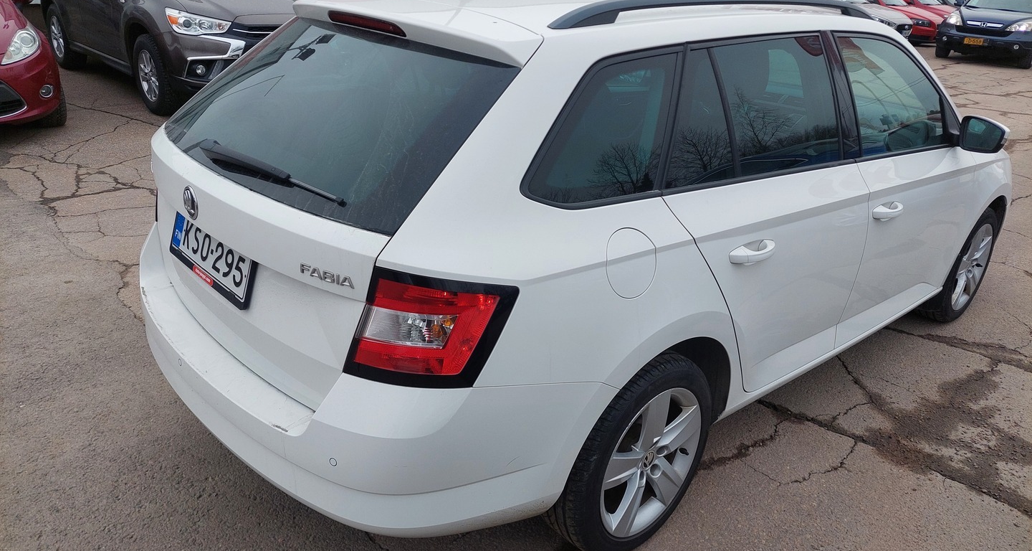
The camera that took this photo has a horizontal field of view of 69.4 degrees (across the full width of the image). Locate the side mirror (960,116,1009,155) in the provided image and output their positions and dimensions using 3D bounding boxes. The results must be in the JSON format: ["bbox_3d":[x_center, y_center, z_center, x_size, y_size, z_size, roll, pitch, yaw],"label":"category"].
[{"bbox_3d":[1.762,-0.548,2.824,0.135,0.150,0.195,-17,30,-39],"label":"side mirror"}]

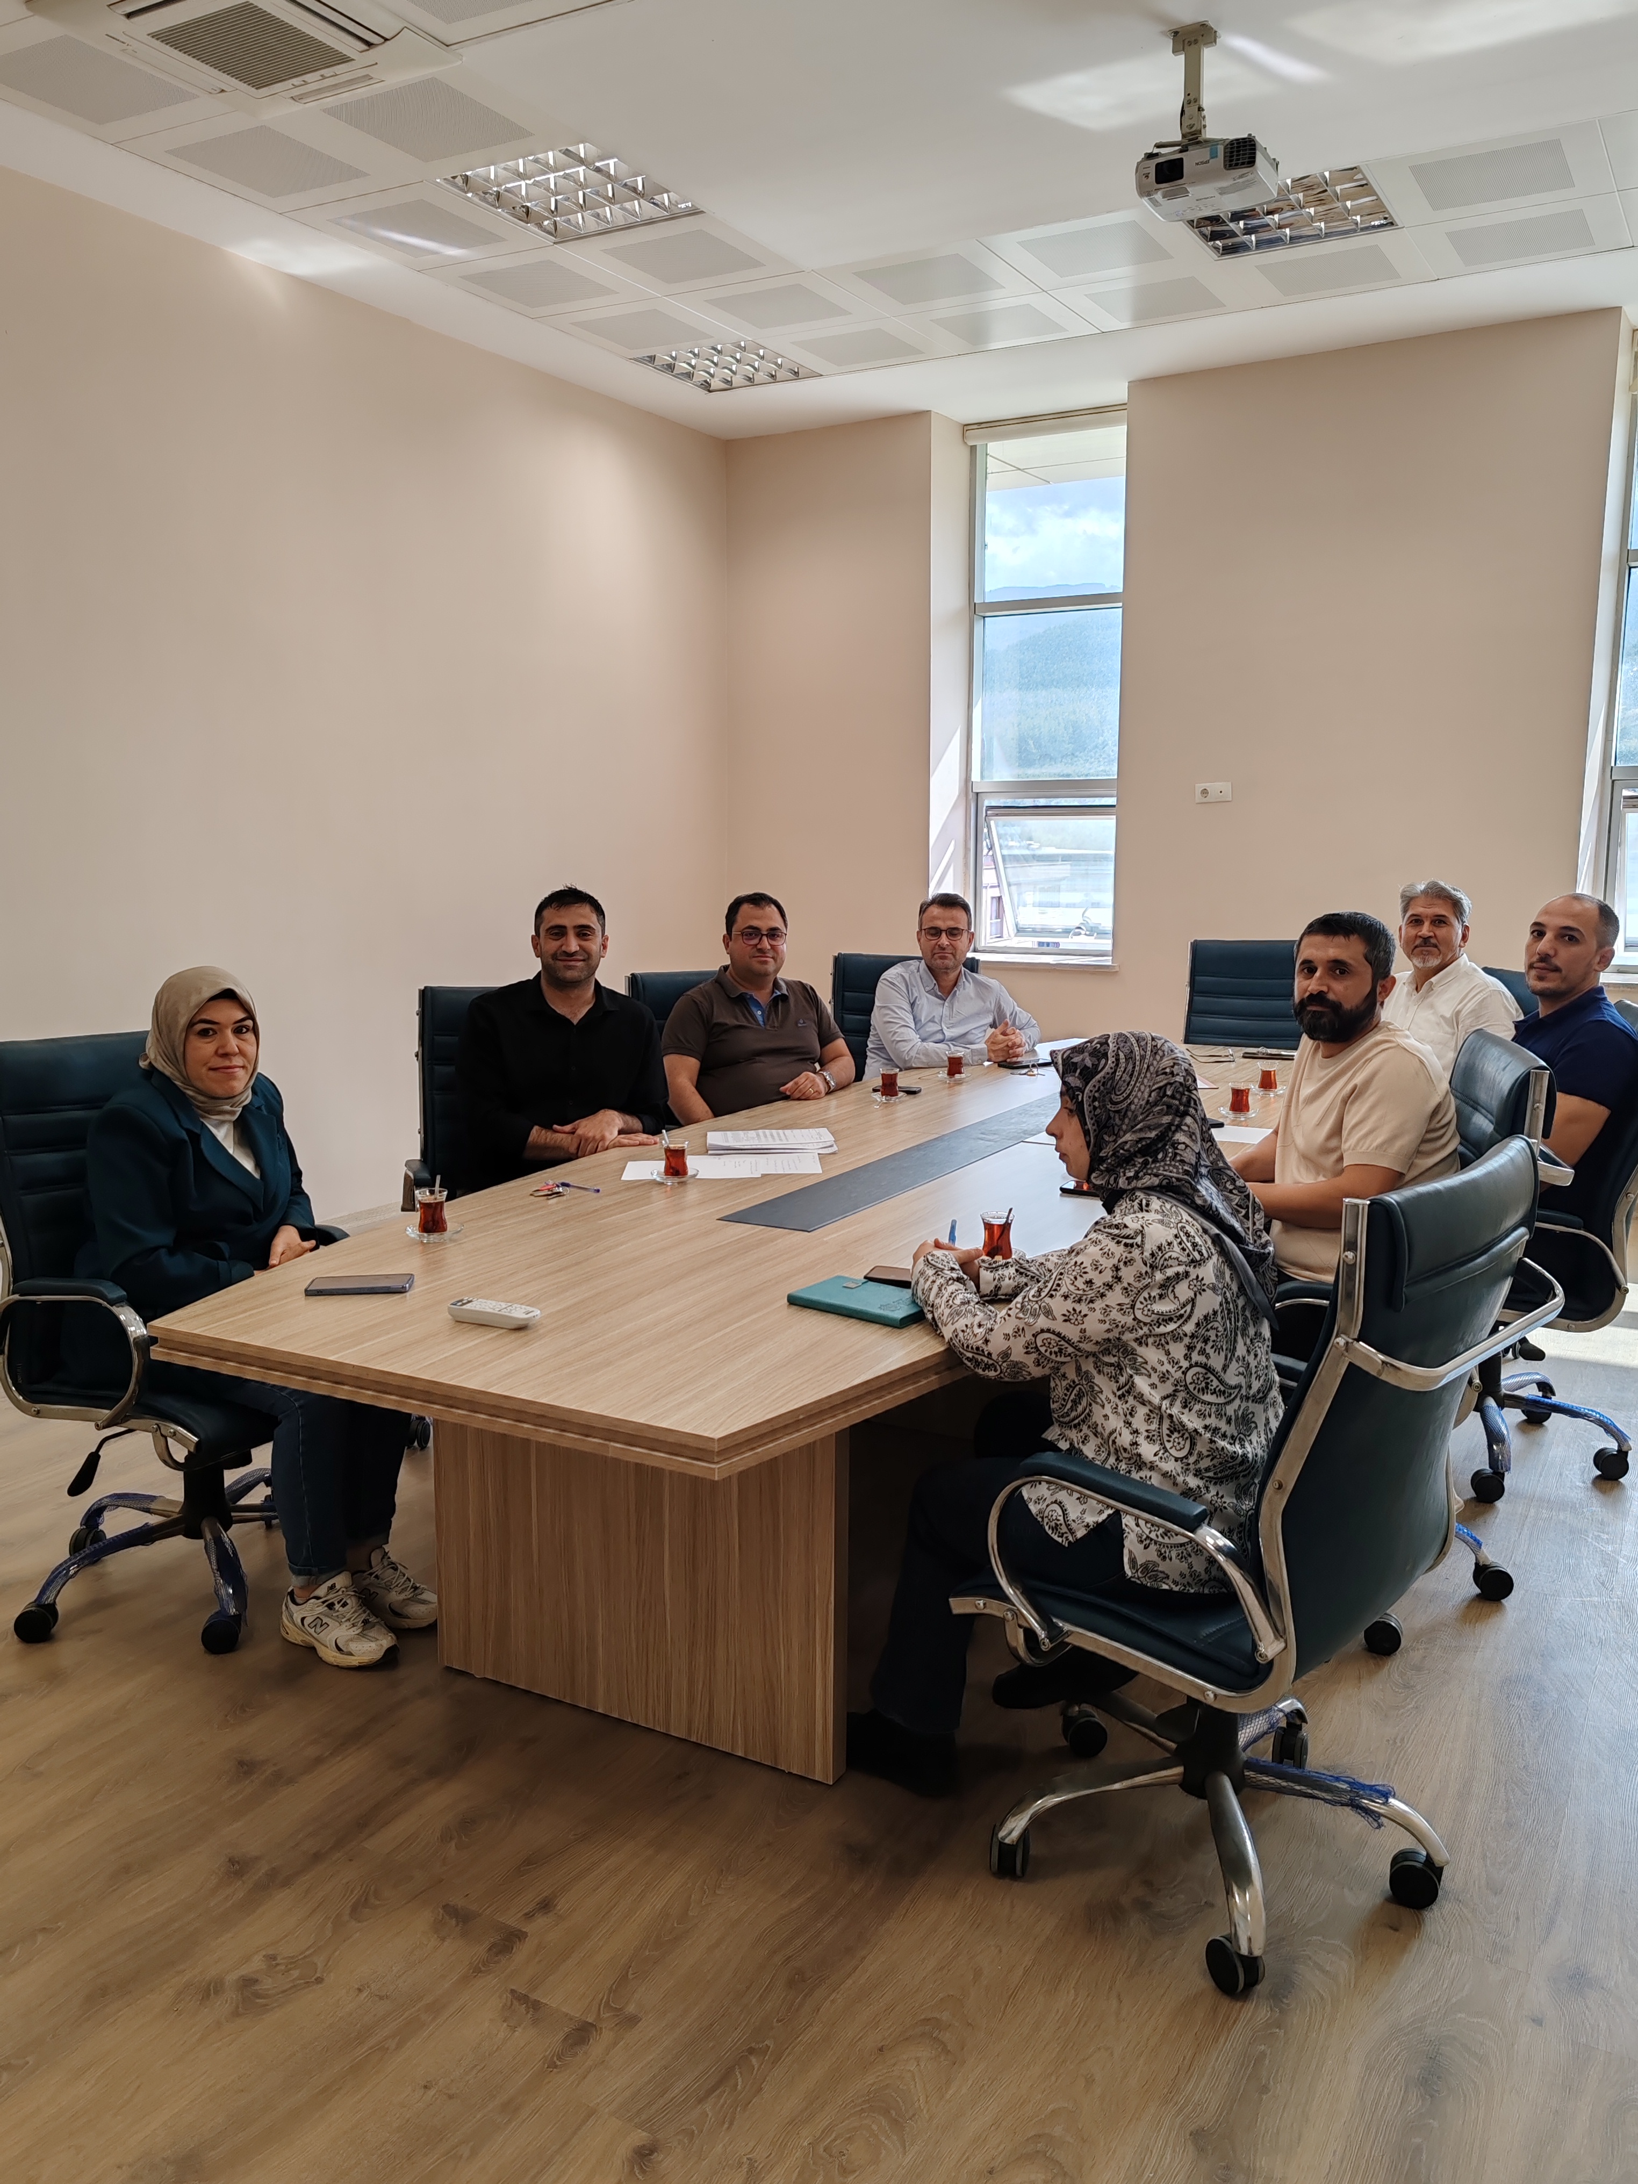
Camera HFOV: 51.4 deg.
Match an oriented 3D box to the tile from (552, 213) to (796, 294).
[{"bbox_3d":[-0.440,-2.737,5.548,0.600,0.030,0.600,5,10,29],"label":"tile"}]

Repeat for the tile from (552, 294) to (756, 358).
[{"bbox_3d":[-0.664,-2.868,6.377,0.600,0.030,0.600,5,10,29],"label":"tile"}]

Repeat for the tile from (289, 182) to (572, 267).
[{"bbox_3d":[-1.248,-2.703,5.320,0.600,0.030,0.600,5,10,29],"label":"tile"}]

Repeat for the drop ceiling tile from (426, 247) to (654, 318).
[{"bbox_3d":[-0.959,-2.790,5.861,0.600,0.030,0.600,5,10,29],"label":"drop ceiling tile"}]

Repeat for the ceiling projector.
[{"bbox_3d":[0.921,-2.303,4.016,0.300,0.370,0.250,5,10,29],"label":"ceiling projector"}]

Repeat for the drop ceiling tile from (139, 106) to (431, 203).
[{"bbox_3d":[-1.543,-2.618,4.795,0.590,0.020,0.590,5,10,29],"label":"drop ceiling tile"}]

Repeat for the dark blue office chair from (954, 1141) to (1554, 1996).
[{"bbox_3d":[0.597,0.597,2.422,0.720,1.080,0.630,7,11,36],"label":"dark blue office chair"}]

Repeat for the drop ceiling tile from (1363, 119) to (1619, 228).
[{"bbox_3d":[1.943,-2.633,4.891,0.600,0.030,0.600,5,10,29],"label":"drop ceiling tile"}]

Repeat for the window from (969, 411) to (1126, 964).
[{"bbox_3d":[1.090,-1.841,7.904,0.870,2.400,0.120,5,10,29],"label":"window"}]

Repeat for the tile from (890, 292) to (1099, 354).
[{"bbox_3d":[0.675,-2.848,6.286,0.600,0.030,0.600,5,10,29],"label":"tile"}]

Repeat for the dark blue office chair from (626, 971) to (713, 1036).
[{"bbox_3d":[-0.203,0.210,4.917,0.620,1.080,0.700,-4,10,-24],"label":"dark blue office chair"}]

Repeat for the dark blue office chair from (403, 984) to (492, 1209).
[{"bbox_3d":[-0.770,0.301,4.406,0.630,1.110,0.680,-2,9,-16],"label":"dark blue office chair"}]

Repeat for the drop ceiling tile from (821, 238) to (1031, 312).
[{"bbox_3d":[0.380,-2.782,5.793,0.600,0.030,0.600,5,10,29],"label":"drop ceiling tile"}]

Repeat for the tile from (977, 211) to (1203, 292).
[{"bbox_3d":[0.903,-2.738,5.501,0.600,0.030,0.600,5,10,29],"label":"tile"}]

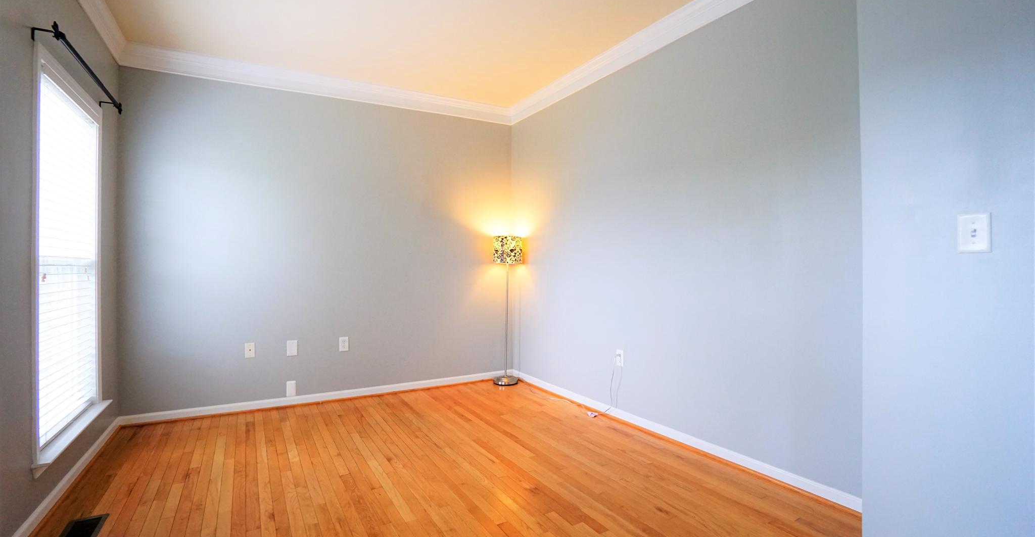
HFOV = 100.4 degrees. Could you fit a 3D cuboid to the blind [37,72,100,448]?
[{"bbox_3d":[-2.315,-0.039,2.218,0.055,1.670,0.890,0,0,-32],"label":"blind"}]

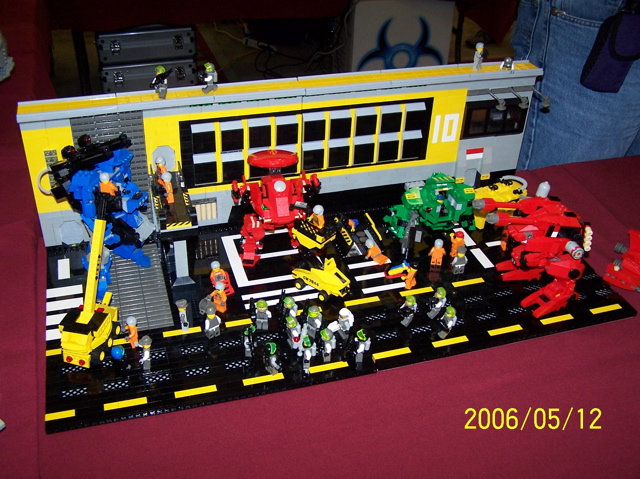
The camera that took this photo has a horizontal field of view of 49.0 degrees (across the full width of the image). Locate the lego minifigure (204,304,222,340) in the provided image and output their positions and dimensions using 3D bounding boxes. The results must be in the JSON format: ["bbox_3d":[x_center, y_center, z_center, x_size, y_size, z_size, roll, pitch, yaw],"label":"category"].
[{"bbox_3d":[-0.131,0.100,0.867,0.024,0.040,0.015,-23,42,-32],"label":"lego minifigure"}]

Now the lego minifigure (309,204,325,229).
[{"bbox_3d":[-0.004,-0.036,1.027,0.024,0.033,0.022,31,44,34],"label":"lego minifigure"}]

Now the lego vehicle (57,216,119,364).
[{"bbox_3d":[-0.266,0.060,0.813,0.044,0.158,0.112,10,35,10],"label":"lego vehicle"}]

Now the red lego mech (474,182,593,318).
[{"bbox_3d":[0.283,0.010,0.929,0.166,0.150,0.116,-8,36,-15],"label":"red lego mech"}]

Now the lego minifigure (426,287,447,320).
[{"bbox_3d":[0.153,0.085,0.920,0.020,0.038,0.021,-16,38,-37],"label":"lego minifigure"}]

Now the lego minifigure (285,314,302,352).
[{"bbox_3d":[-0.032,0.115,0.855,0.022,0.042,0.025,-23,42,-32],"label":"lego minifigure"}]

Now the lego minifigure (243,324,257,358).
[{"bbox_3d":[-0.084,0.122,0.840,0.019,0.042,0.025,-4,35,-10],"label":"lego minifigure"}]

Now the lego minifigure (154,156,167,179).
[{"bbox_3d":[-0.216,-0.091,0.956,0.022,0.041,0.015,22,39,25],"label":"lego minifigure"}]

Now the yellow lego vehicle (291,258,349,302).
[{"bbox_3d":[0.002,0.050,0.958,0.079,0.041,0.044,24,40,27],"label":"yellow lego vehicle"}]

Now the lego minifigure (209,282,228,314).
[{"bbox_3d":[-0.131,0.076,0.911,0.023,0.041,0.015,17,38,20],"label":"lego minifigure"}]

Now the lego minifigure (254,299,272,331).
[{"bbox_3d":[-0.073,0.095,0.887,0.023,0.041,0.015,3,35,1],"label":"lego minifigure"}]

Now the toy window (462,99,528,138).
[{"bbox_3d":[0.278,-0.195,1.120,0.110,0.064,0.012,-8,36,-15],"label":"toy window"}]

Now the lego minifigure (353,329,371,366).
[{"bbox_3d":[0.050,0.129,0.839,0.022,0.042,0.025,-7,35,-14],"label":"lego minifigure"}]

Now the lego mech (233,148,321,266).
[{"bbox_3d":[-0.061,-0.050,0.980,0.120,0.166,0.078,-4,35,-10],"label":"lego mech"}]

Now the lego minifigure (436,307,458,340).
[{"bbox_3d":[0.161,0.104,0.883,0.025,0.042,0.025,-11,37,-20],"label":"lego minifigure"}]

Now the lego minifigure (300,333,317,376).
[{"bbox_3d":[-0.014,0.135,0.833,0.019,0.042,0.022,-22,42,-31],"label":"lego minifigure"}]

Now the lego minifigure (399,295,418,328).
[{"bbox_3d":[0.114,0.093,0.904,0.020,0.038,0.021,-19,40,-41],"label":"lego minifigure"}]

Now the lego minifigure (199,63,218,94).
[{"bbox_3d":[-0.148,-0.214,0.932,0.027,0.040,0.025,-17,39,-26],"label":"lego minifigure"}]

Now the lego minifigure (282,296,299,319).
[{"bbox_3d":[-0.038,0.091,0.886,0.024,0.041,0.018,31,44,34],"label":"lego minifigure"}]

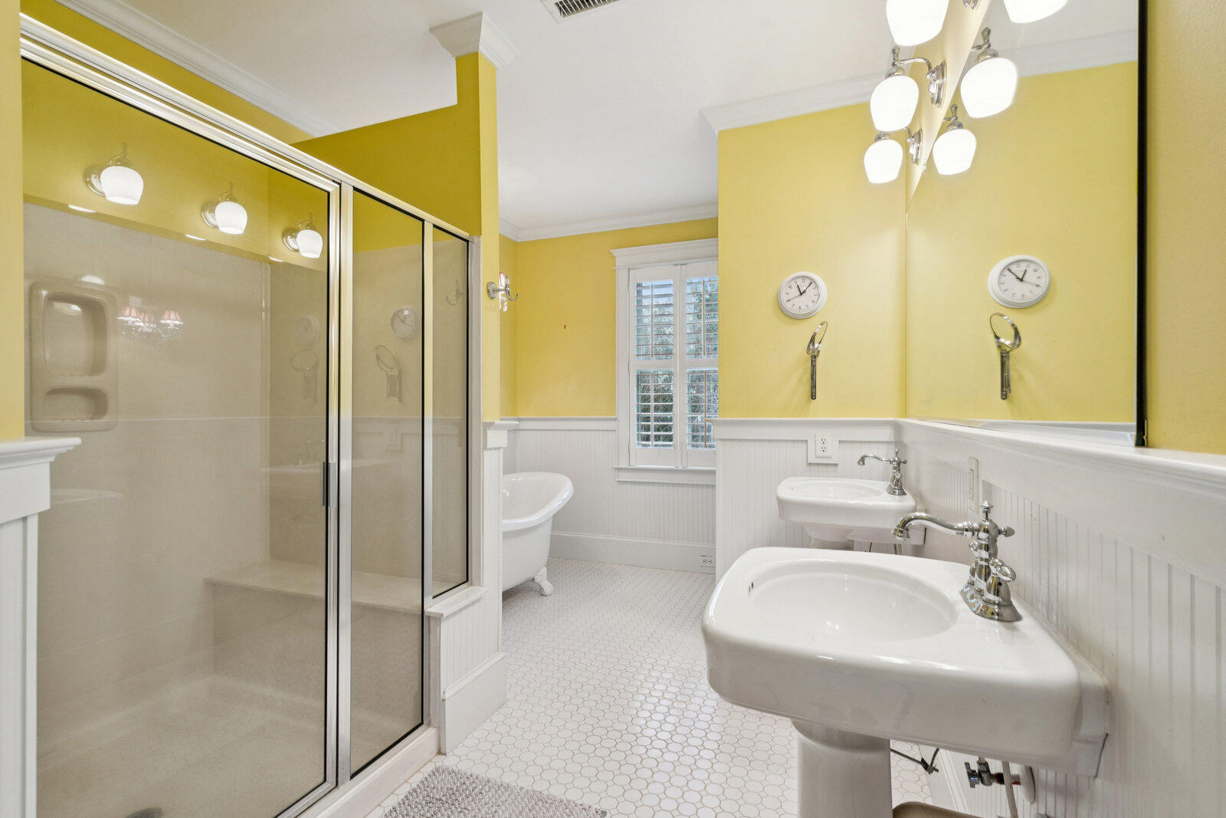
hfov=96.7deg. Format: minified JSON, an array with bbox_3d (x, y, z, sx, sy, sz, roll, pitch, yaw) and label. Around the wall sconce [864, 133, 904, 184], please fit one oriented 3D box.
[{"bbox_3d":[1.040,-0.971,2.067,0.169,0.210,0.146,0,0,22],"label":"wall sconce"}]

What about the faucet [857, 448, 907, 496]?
[{"bbox_3d":[1.031,0.234,2.081,0.172,0.167,0.165,0,0,22],"label":"faucet"}]

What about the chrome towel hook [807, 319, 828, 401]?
[{"bbox_3d":[0.930,-0.216,2.488,0.102,0.352,0.160,0,0,22],"label":"chrome towel hook"}]

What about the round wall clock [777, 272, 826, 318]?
[{"bbox_3d":[0.893,-0.536,2.574,0.219,0.220,0.044,0,0,22],"label":"round wall clock"}]

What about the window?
[{"bbox_3d":[0.468,-0.329,4.026,1.014,1.776,0.100,0,0,22],"label":"window"}]

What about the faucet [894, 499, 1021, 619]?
[{"bbox_3d":[0.566,0.235,0.910,0.174,0.167,0.165,0,0,22],"label":"faucet"}]

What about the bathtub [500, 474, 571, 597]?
[{"bbox_3d":[-0.776,0.841,3.428,0.753,0.741,1.543,0,0,22],"label":"bathtub"}]

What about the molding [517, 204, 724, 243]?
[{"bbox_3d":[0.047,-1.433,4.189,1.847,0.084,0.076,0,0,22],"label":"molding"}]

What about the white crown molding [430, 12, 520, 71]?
[{"bbox_3d":[-0.551,-1.435,2.196,0.250,0.088,0.255,0,0,22],"label":"white crown molding"}]

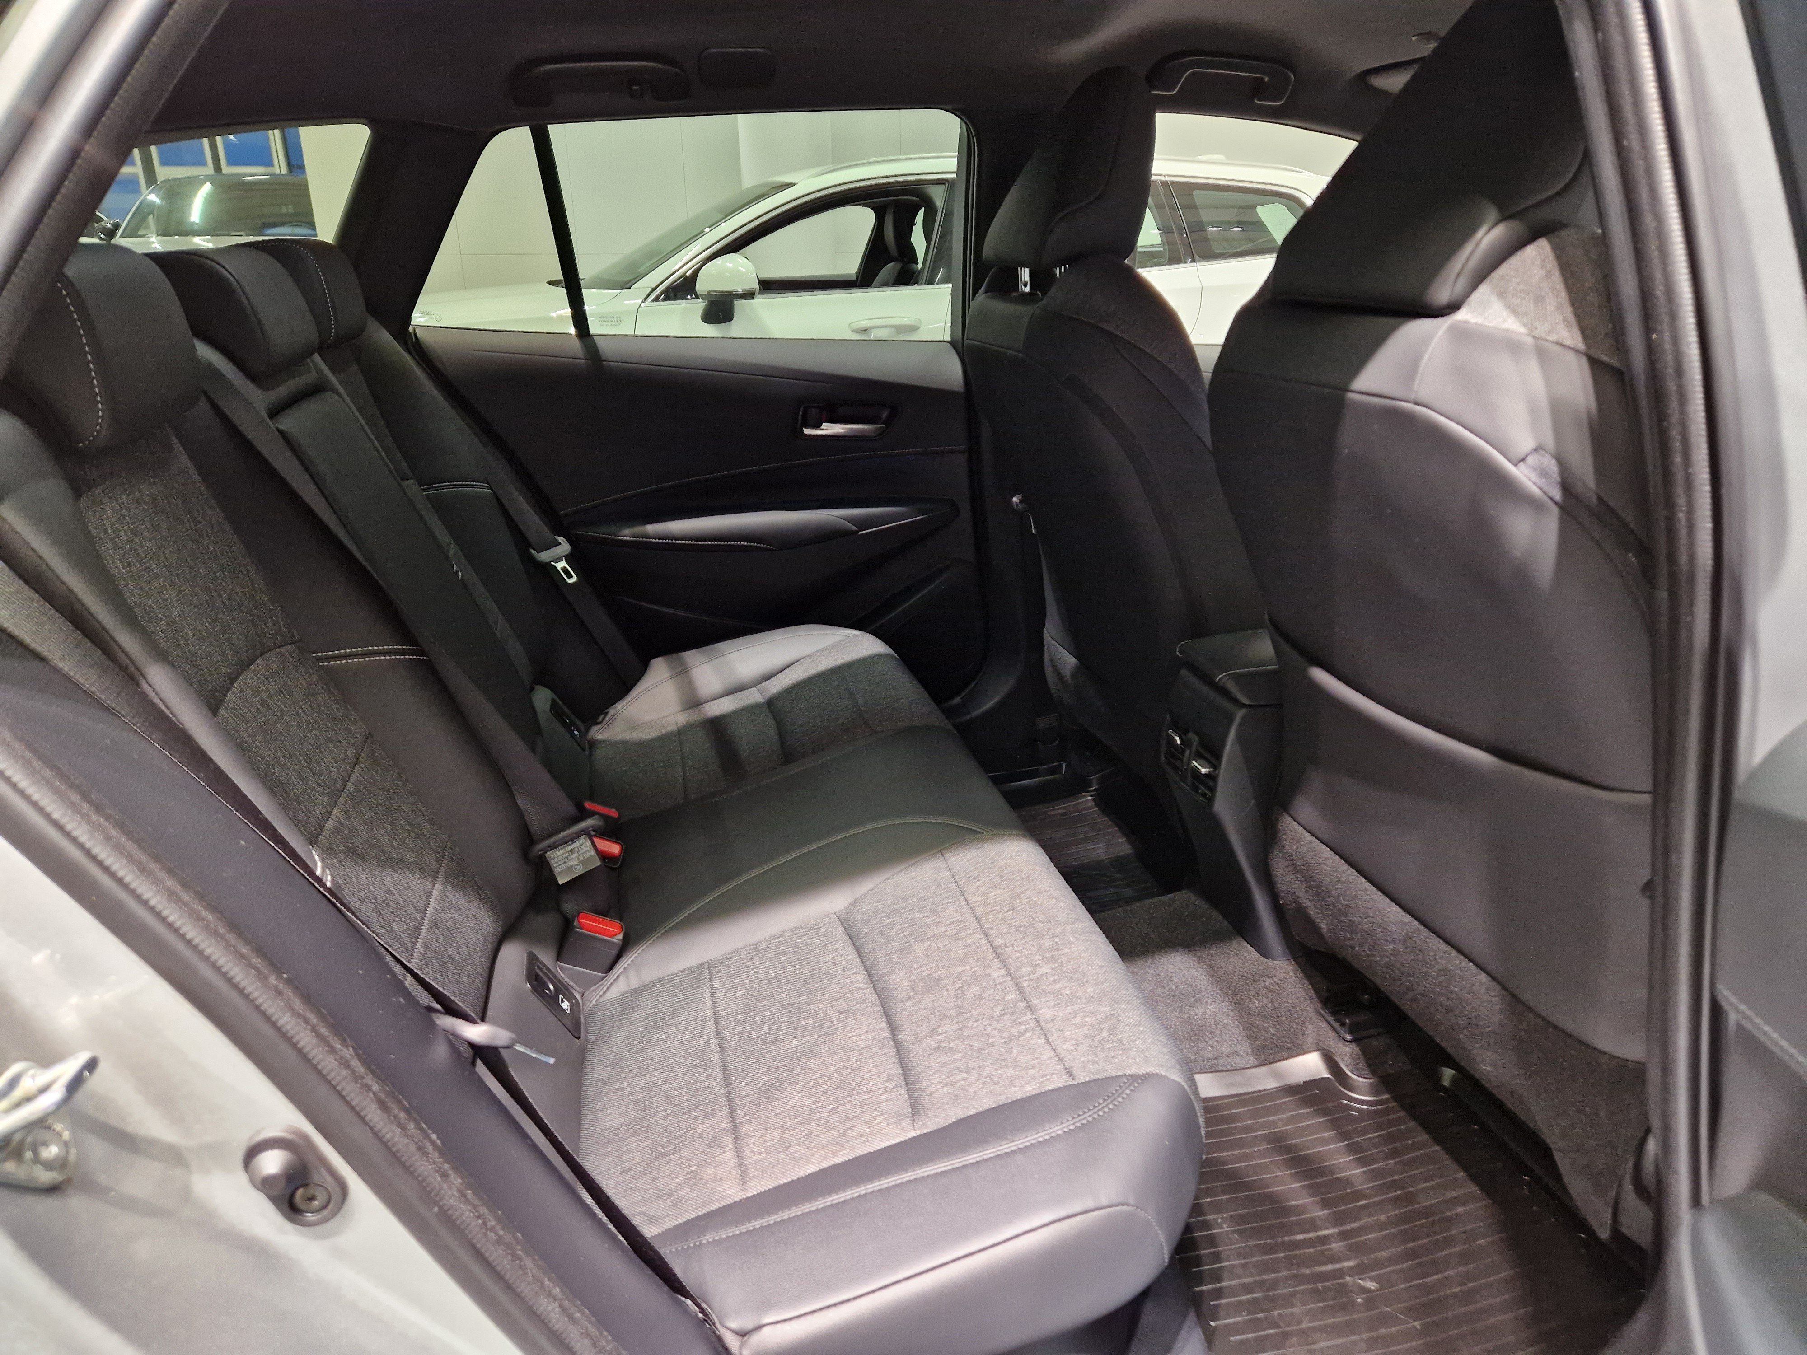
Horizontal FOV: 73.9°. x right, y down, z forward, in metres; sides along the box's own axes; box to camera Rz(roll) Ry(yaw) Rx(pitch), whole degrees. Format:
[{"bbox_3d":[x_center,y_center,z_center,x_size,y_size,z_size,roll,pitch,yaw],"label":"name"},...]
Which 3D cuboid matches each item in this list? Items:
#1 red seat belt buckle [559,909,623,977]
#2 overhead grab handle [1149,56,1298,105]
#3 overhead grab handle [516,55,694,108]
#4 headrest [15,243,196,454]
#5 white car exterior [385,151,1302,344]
[{"bbox_3d":[-0.306,0.263,1.180,0.047,0.062,0.030,18,15,-19],"label":"red seat belt buckle"},{"bbox_3d":[0.451,-0.839,1.698,0.212,0.050,0.050,-5,41,-12],"label":"overhead grab handle"},{"bbox_3d":[-0.386,-0.764,1.537,0.222,0.050,0.050,-5,41,-12],"label":"overhead grab handle"},{"bbox_3d":[-0.568,-0.214,0.791,0.120,0.150,0.250,-15,23,-8],"label":"headrest"},{"bbox_3d":[-0.279,-1.482,5.273,4.760,1.430,1.870,-3,21,-6],"label":"white car exterior"}]

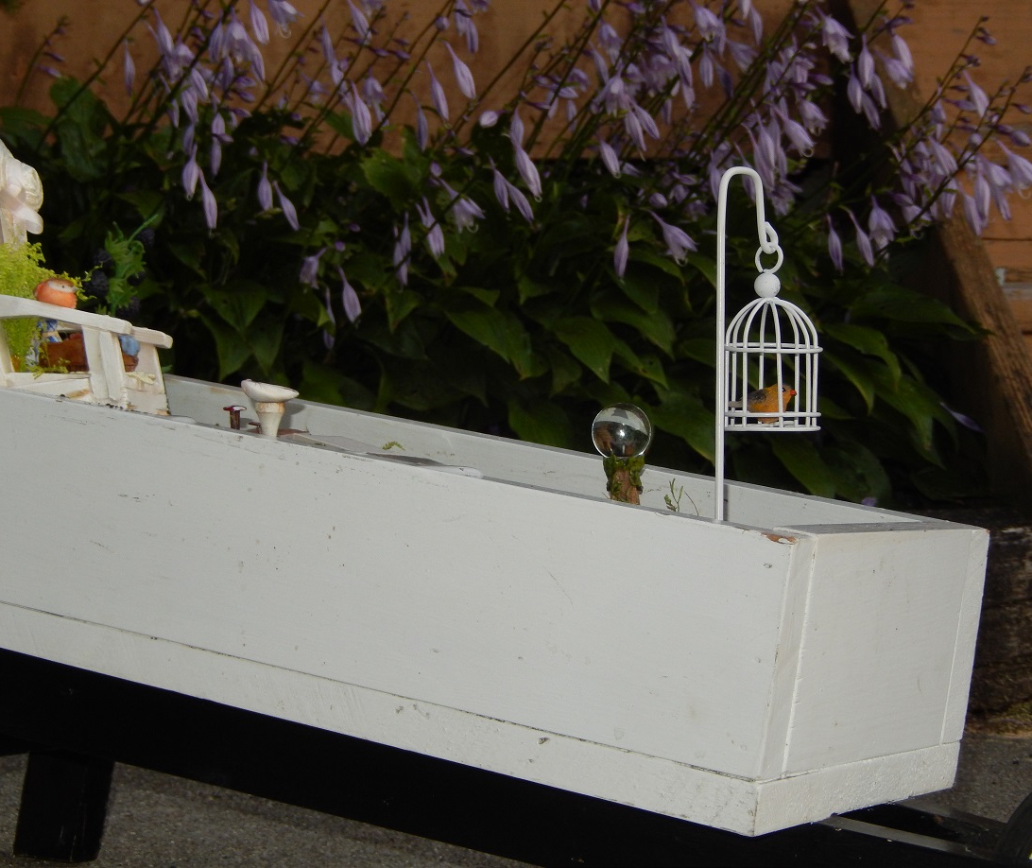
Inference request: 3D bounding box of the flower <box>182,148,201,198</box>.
[{"bbox_3d":[-0.224,-0.180,1.960,0.012,0.035,0.012,4,0,0],"label":"flower"}]

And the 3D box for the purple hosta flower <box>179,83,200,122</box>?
[{"bbox_3d":[-0.230,-0.233,2.000,0.013,0.028,0.013,-13,0,0],"label":"purple hosta flower"}]

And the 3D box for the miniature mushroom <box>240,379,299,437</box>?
[{"bbox_3d":[-0.104,-0.010,1.203,0.025,0.027,0.025,0,1,0],"label":"miniature mushroom"}]

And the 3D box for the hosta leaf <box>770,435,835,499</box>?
[{"bbox_3d":[0.191,0.025,1.870,0.075,0.034,0.020,47,0,25],"label":"hosta leaf"}]

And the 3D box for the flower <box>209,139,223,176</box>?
[{"bbox_3d":[-0.211,-0.195,2.000,0.010,0.027,0.010,4,0,0],"label":"flower"}]

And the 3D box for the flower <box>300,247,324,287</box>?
[{"bbox_3d":[-0.141,-0.115,1.950,0.014,0.029,0.014,18,0,0],"label":"flower"}]

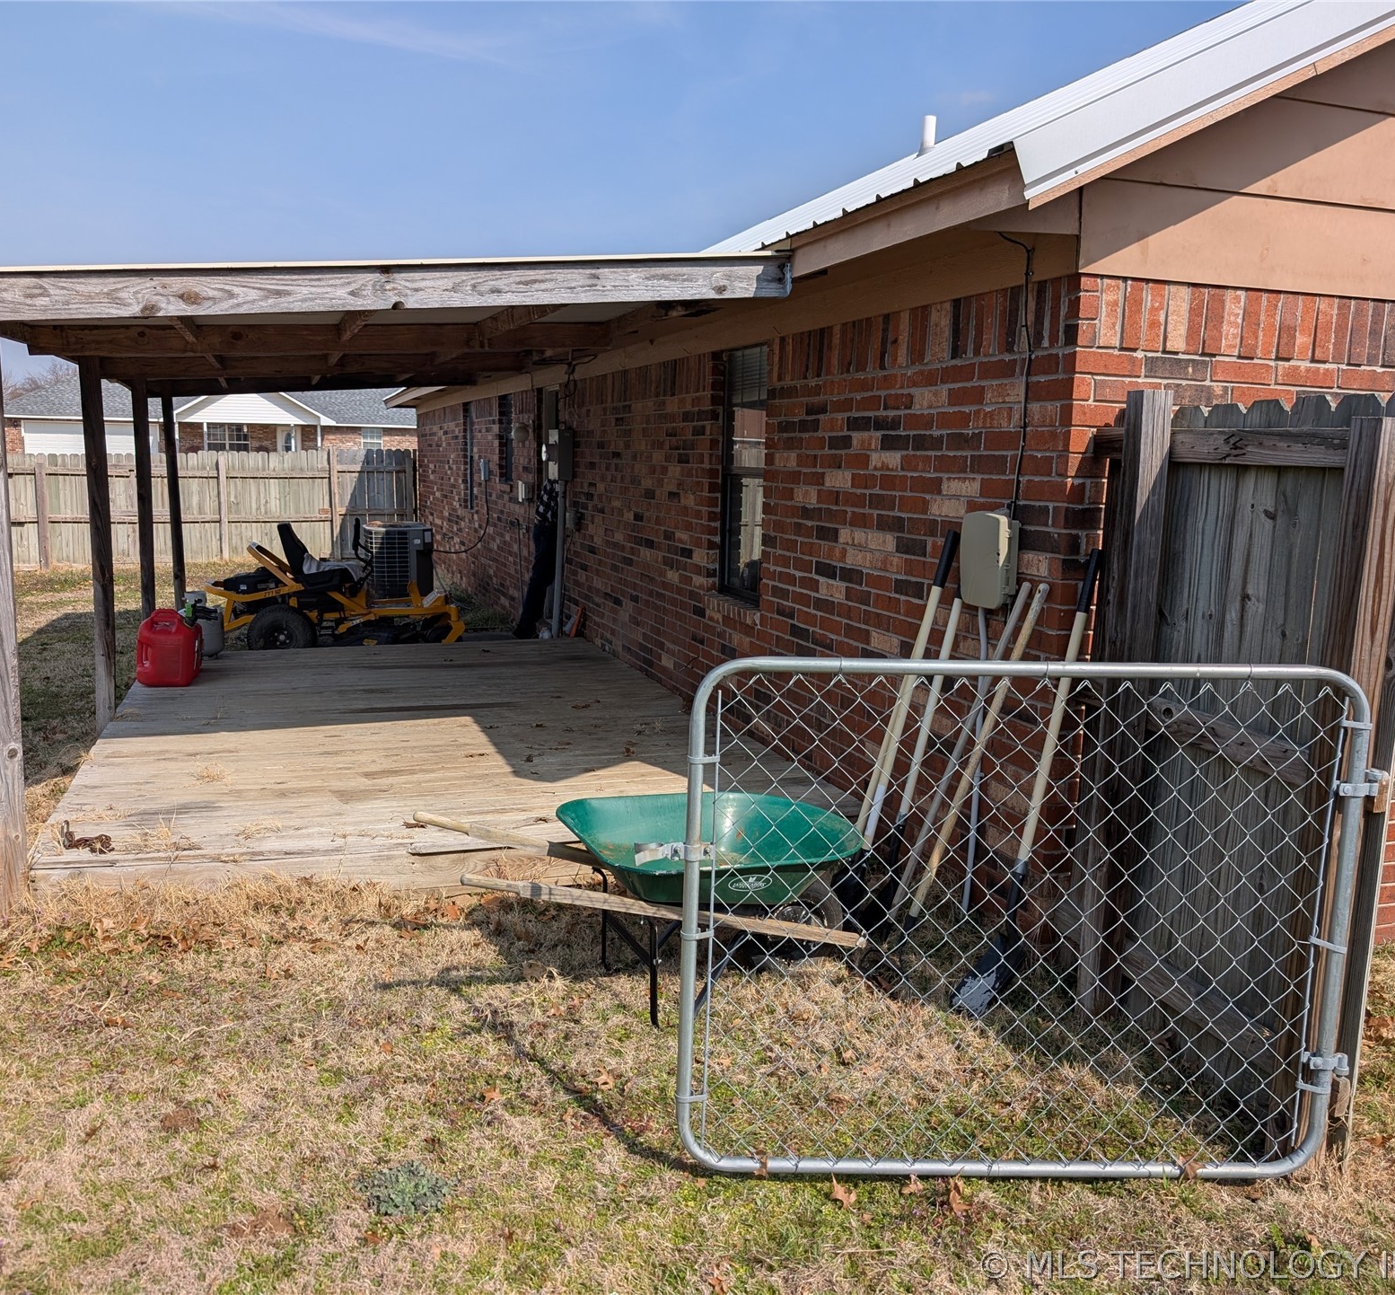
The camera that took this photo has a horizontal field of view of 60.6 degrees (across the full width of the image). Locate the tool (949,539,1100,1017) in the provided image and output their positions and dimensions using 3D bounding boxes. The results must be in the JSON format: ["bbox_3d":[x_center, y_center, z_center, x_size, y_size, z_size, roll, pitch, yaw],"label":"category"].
[{"bbox_3d":[1.008,0.409,3.560,0.150,1.440,0.150,7,7,-32],"label":"tool"}]

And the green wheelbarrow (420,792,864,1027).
[{"bbox_3d":[-0.128,0.788,3.612,1.340,0.570,0.680,-2,10,-22],"label":"green wheelbarrow"}]

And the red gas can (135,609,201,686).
[{"bbox_3d":[-3.162,0.001,7.172,0.345,0.435,0.235,0,9,-8],"label":"red gas can"}]

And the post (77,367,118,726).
[{"bbox_3d":[-3.049,-0.421,6.097,0.090,2.054,0.090,-2,10,-19],"label":"post"}]

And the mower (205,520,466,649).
[{"bbox_3d":[-3.023,-0.491,10.047,2.000,1.110,1.330,-2,10,-19],"label":"mower"}]

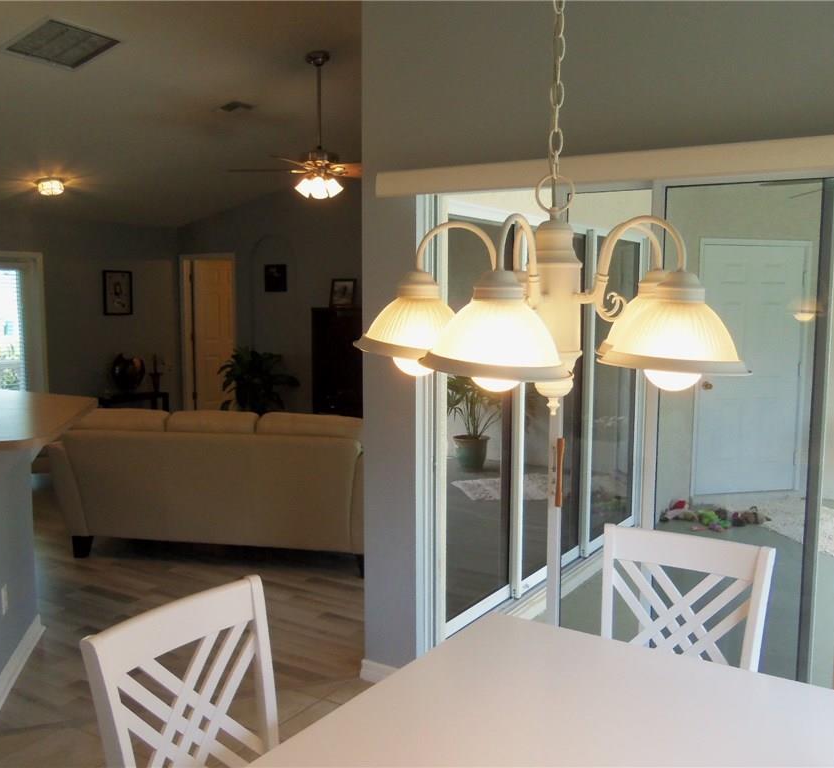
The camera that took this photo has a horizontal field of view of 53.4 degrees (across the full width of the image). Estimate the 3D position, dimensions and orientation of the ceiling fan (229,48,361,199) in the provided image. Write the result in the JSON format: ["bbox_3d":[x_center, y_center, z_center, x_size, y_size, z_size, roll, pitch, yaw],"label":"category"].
[{"bbox_3d":[-0.693,-1.819,5.821,1.300,1.032,1.300,4,7,34],"label":"ceiling fan"}]

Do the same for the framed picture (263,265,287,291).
[{"bbox_3d":[-1.551,-1.160,9.111,0.334,0.297,0.030,4,7,34],"label":"framed picture"}]

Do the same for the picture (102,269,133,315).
[{"bbox_3d":[-3.413,-1.039,9.455,0.030,0.495,0.396,4,7,34],"label":"picture"}]

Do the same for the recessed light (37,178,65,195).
[{"bbox_3d":[-3.312,-1.788,7.497,0.250,0.110,0.250,4,7,34],"label":"recessed light"}]

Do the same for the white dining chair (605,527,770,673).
[{"bbox_3d":[0.619,0.923,2.158,0.465,0.950,0.540,4,7,31],"label":"white dining chair"}]

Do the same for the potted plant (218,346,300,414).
[{"bbox_3d":[-1.583,0.183,8.293,0.800,1.094,0.800,4,7,34],"label":"potted plant"}]

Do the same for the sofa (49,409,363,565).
[{"bbox_3d":[-1.137,0.606,5.251,2.078,0.900,0.950,1,6,9],"label":"sofa"}]

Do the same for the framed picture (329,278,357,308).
[{"bbox_3d":[-0.727,-0.887,8.162,0.315,0.300,0.050,4,-5,34],"label":"framed picture"}]

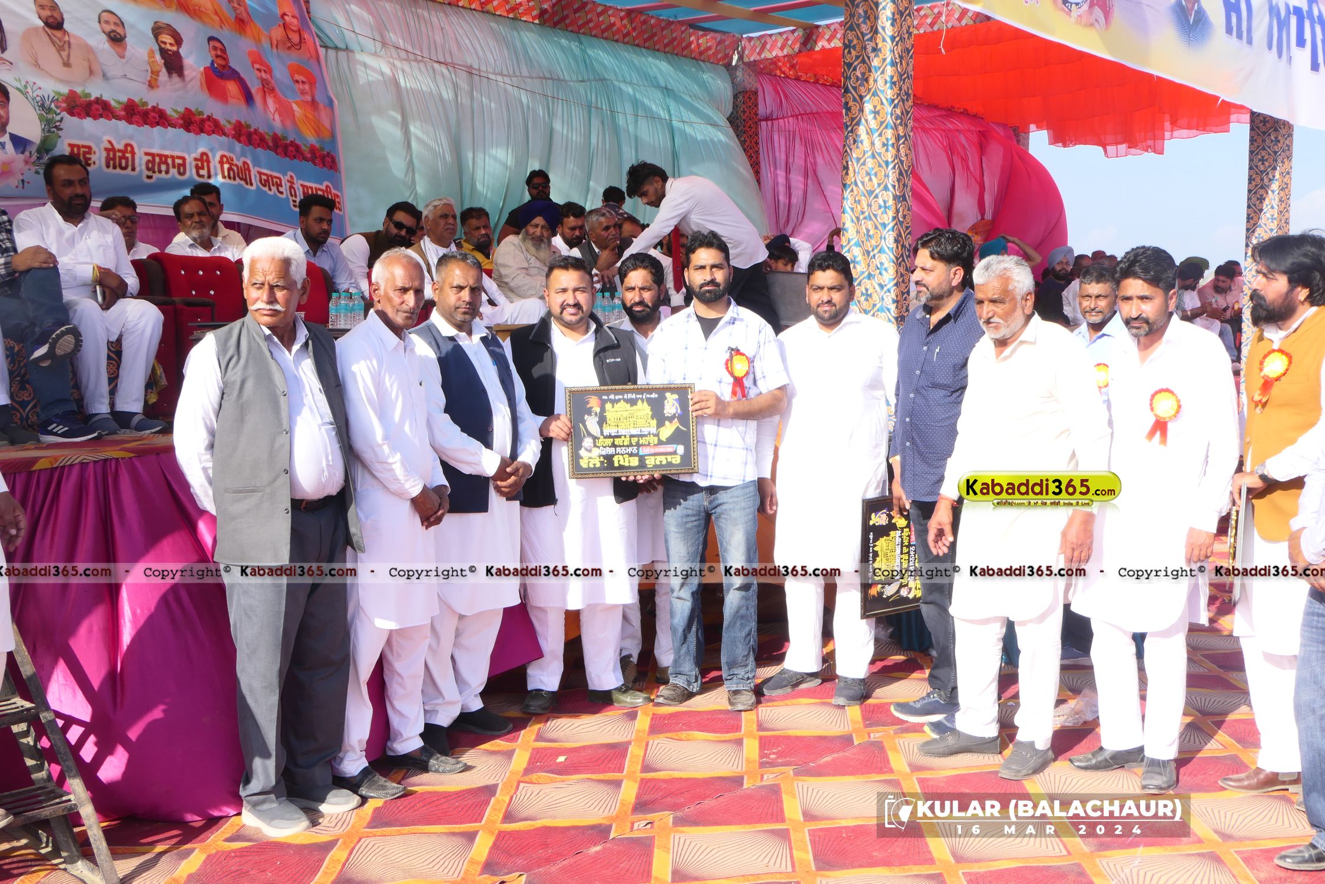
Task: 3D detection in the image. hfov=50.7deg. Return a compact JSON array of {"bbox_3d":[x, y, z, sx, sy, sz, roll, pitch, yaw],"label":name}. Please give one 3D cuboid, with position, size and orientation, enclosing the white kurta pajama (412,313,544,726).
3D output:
[{"bbox_3d":[-0.674,0.284,4.989,0.500,1.440,0.380,-6,9,-43],"label":"white kurta pajama"}]

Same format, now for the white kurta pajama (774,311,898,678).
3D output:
[{"bbox_3d":[0.679,0.211,5.474,0.520,1.440,0.350,2,7,22],"label":"white kurta pajama"}]

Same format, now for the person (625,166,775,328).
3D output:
[{"bbox_3d":[0.219,-0.887,7.900,0.850,1.360,0.520,-2,8,-10],"label":"person"}]

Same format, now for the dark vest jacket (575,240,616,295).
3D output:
[{"bbox_3d":[-0.386,-0.996,8.600,0.480,0.600,0.300,-6,9,-35],"label":"dark vest jacket"}]

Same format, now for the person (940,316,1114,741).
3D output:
[{"bbox_3d":[1.213,0.302,4.703,0.560,1.440,0.360,5,8,40],"label":"person"}]

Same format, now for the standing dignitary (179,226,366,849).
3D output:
[{"bbox_3d":[-1.150,0.268,4.184,0.560,1.740,0.410,-4,7,-40],"label":"standing dignitary"}]

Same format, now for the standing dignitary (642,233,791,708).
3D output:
[{"bbox_3d":[0.210,0.111,5.403,0.550,1.800,0.420,1,6,12],"label":"standing dignitary"}]

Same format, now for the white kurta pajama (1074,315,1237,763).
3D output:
[{"bbox_3d":[1.600,0.295,4.578,0.550,1.430,0.370,4,6,33],"label":"white kurta pajama"}]

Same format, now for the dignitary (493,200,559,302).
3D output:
[{"bbox_3d":[-0.760,-0.870,8.400,0.600,1.130,0.800,-7,10,-40],"label":"dignitary"}]

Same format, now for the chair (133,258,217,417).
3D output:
[{"bbox_3d":[-2.486,-0.460,6.700,0.620,0.830,0.600,7,11,45],"label":"chair"}]

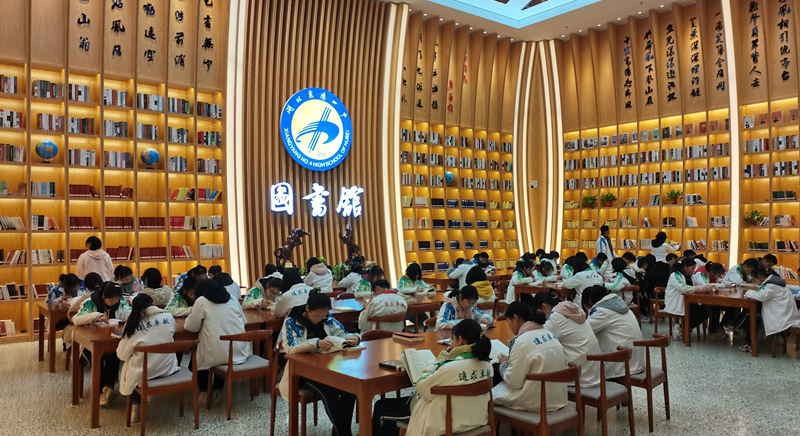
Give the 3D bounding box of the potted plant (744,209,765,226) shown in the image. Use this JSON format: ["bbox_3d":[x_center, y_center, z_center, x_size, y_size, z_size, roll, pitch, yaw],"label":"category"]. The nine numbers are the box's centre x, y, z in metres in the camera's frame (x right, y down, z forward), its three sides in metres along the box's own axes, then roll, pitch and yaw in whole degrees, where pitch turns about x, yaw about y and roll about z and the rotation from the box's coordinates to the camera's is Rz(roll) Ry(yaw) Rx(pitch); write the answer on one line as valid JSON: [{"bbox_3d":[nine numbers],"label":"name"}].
[{"bbox_3d":[7.433,0.000,12.600,0.330,0.360,0.350,1,-2,-37],"label":"potted plant"}]

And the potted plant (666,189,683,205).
[{"bbox_3d":[6.330,-0.485,13.871,0.350,0.355,0.370,1,-1,-40],"label":"potted plant"}]

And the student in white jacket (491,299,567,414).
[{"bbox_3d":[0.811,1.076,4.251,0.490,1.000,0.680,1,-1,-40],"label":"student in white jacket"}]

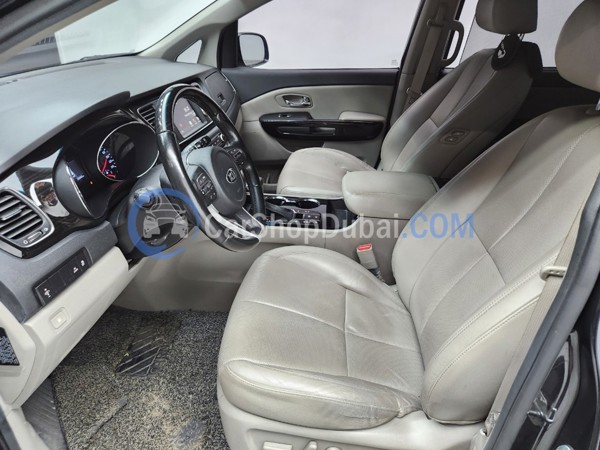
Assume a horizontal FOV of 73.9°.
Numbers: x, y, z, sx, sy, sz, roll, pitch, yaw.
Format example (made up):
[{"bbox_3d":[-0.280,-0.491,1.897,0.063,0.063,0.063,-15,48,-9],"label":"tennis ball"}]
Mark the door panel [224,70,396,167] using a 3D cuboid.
[{"bbox_3d":[-0.008,-0.508,2.015,0.920,0.500,0.130,2,30,3],"label":"door panel"}]

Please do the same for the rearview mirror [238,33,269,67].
[{"bbox_3d":[-0.263,-0.929,2.117,0.110,0.175,0.220,18,34,29],"label":"rearview mirror"}]

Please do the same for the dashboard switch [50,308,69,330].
[{"bbox_3d":[-0.437,0.171,0.721,0.011,0.024,0.031,-3,28,15],"label":"dashboard switch"}]

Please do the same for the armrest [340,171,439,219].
[{"bbox_3d":[0.280,-0.097,1.234,0.295,0.080,0.225,3,26,7],"label":"armrest"}]

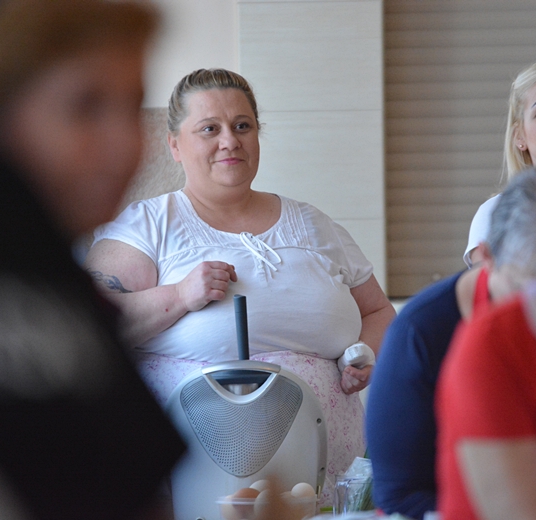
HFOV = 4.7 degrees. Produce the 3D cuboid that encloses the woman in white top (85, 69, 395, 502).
[{"bbox_3d":[-0.045,0.465,12.215,0.600,1.650,0.450,-1,1,-18],"label":"woman in white top"}]

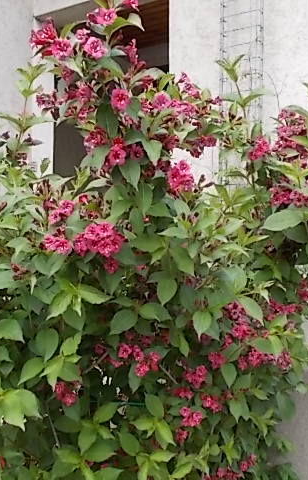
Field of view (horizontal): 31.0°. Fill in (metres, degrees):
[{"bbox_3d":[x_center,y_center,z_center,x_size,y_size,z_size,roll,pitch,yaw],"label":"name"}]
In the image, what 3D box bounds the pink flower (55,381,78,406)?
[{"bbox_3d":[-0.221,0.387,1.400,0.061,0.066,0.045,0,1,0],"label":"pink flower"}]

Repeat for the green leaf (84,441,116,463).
[{"bbox_3d":[-0.137,0.541,1.420,0.078,0.053,0.050,0,0,-3],"label":"green leaf"}]

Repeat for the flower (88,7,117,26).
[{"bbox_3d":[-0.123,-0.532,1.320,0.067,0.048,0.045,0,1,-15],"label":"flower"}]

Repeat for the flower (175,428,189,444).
[{"bbox_3d":[0.074,0.531,1.500,0.038,0.043,0.036,0,-4,3],"label":"flower"}]

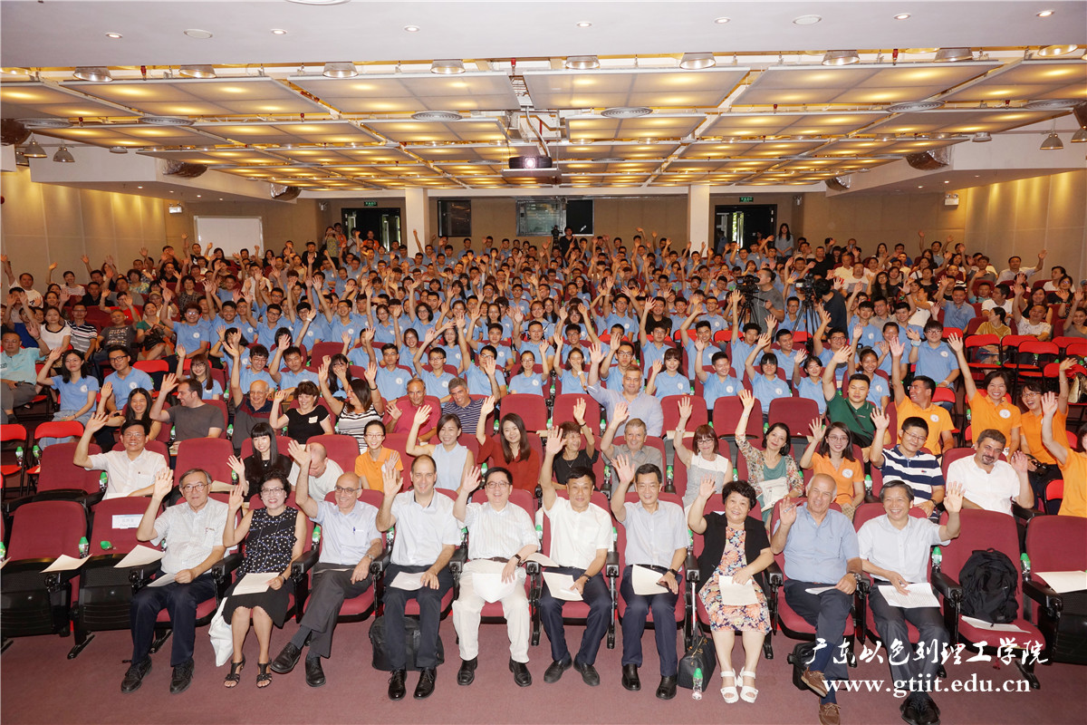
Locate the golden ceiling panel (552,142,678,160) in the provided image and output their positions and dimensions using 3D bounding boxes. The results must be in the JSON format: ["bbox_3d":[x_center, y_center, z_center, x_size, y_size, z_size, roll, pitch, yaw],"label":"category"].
[{"bbox_3d":[1.204,-3.732,12.806,2.234,0.060,1.696,0,8,3],"label":"golden ceiling panel"}]

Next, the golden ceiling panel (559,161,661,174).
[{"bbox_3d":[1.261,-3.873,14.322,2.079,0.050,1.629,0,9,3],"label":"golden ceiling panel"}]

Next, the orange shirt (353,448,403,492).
[{"bbox_3d":[-1.438,0.984,6.285,0.420,0.500,0.280,0,8,3],"label":"orange shirt"}]

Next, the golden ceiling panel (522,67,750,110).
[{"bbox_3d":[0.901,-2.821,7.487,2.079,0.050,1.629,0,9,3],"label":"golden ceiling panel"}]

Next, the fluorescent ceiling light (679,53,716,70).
[{"bbox_3d":[1.438,-2.854,6.758,0.320,0.170,0.320,0,8,3],"label":"fluorescent ceiling light"}]

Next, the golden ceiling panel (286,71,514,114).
[{"bbox_3d":[-1.434,-3.012,8.113,2.234,0.060,1.696,0,8,3],"label":"golden ceiling panel"}]

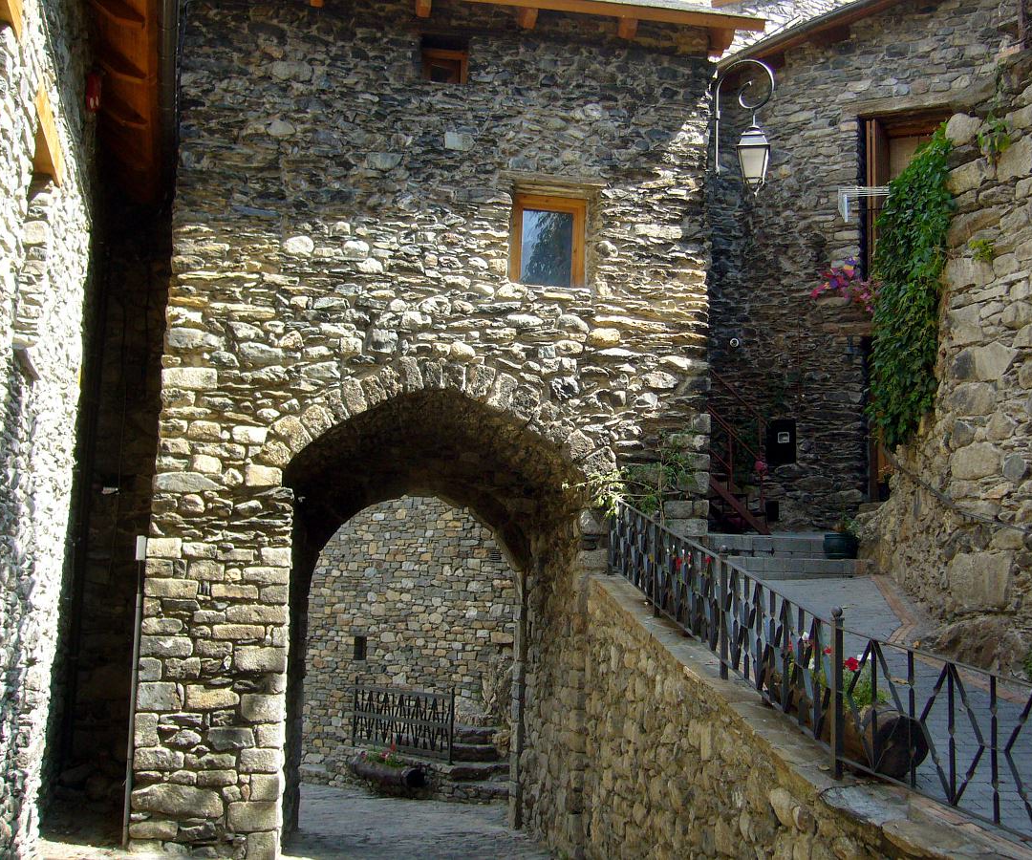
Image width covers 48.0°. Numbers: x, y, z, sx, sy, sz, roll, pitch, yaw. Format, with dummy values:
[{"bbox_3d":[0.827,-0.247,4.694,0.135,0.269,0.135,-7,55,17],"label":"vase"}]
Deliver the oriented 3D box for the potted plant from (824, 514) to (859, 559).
[{"bbox_3d":[3.373,1.108,12.000,0.365,0.455,0.365,2,-7,-8],"label":"potted plant"}]

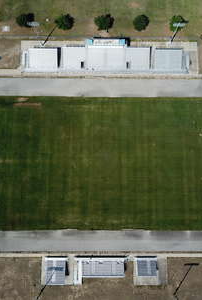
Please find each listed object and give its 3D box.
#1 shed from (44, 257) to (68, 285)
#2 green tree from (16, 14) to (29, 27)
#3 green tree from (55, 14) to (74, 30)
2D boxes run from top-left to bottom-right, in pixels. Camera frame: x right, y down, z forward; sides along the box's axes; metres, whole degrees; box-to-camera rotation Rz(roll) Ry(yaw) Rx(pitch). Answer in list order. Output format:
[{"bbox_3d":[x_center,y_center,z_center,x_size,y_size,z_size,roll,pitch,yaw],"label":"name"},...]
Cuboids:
[{"bbox_3d":[-20.330,53.976,134.225,9.800,4.000,11.500,0,85,0],"label":"shed"},{"bbox_3d":[-37.404,-61.562,143.136,6.300,6.000,6.000,0,85,0],"label":"green tree"},{"bbox_3d":[-17.344,-60.441,142.740,7.600,6.500,7.000,0,85,0],"label":"green tree"}]

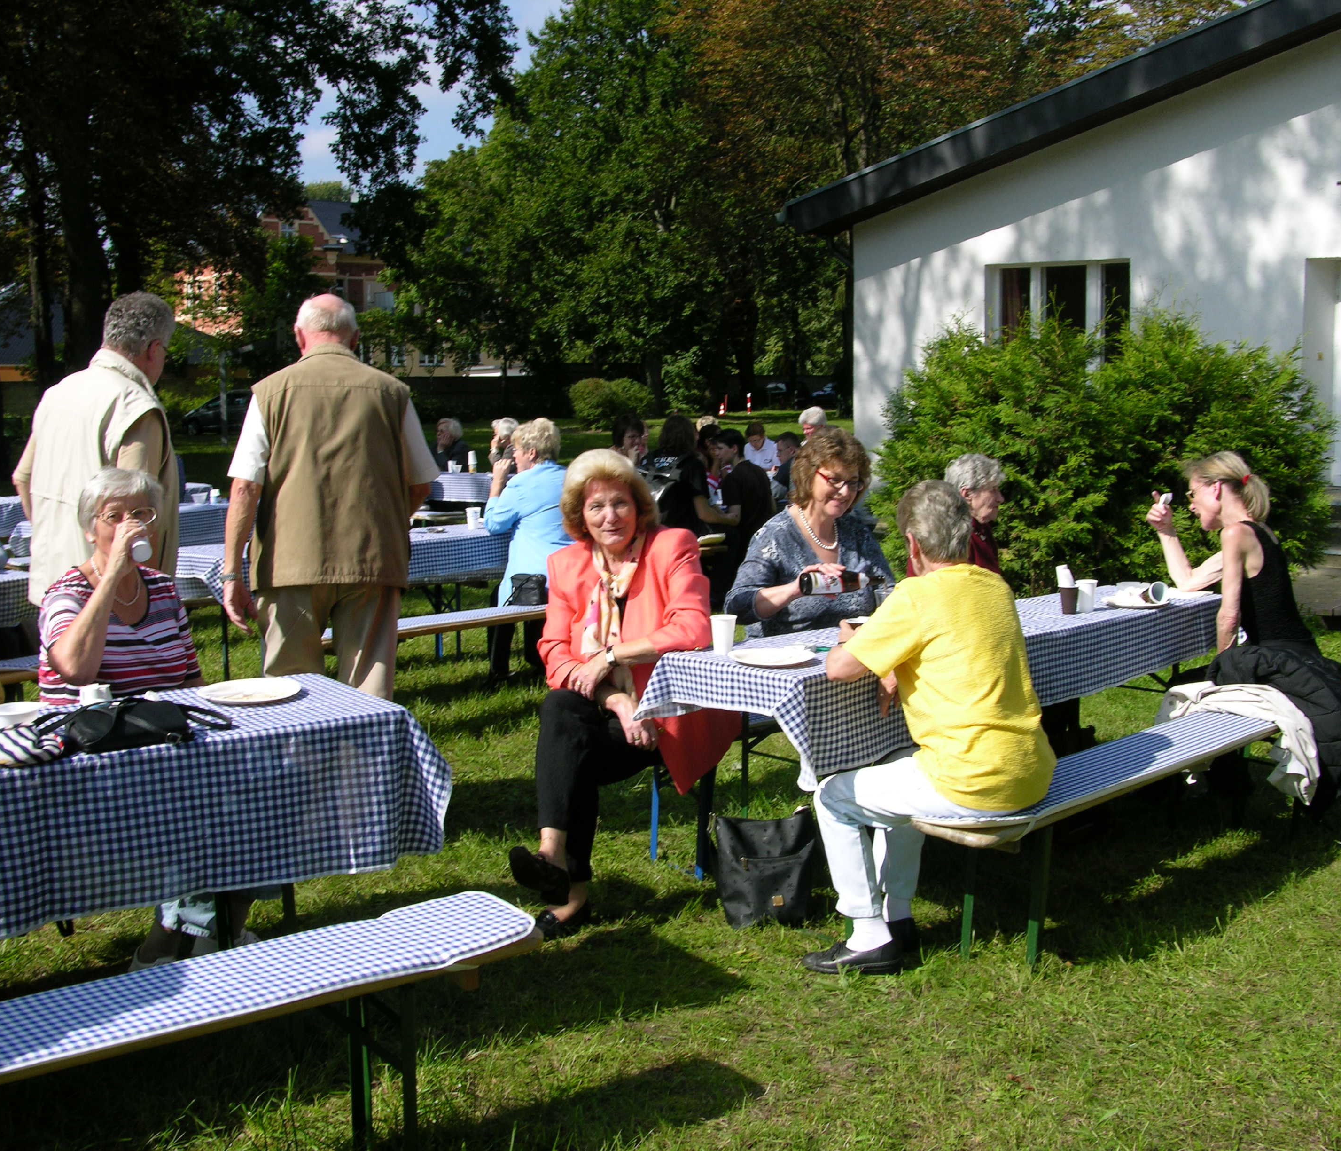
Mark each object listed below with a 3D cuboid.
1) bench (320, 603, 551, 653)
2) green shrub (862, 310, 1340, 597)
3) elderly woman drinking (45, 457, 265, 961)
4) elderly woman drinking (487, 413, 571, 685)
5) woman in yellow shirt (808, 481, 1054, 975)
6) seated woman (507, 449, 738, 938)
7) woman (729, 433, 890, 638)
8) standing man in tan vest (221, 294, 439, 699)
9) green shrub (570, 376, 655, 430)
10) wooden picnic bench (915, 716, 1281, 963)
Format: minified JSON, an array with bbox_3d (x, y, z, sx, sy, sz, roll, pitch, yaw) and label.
[{"bbox_3d":[-0.755,0.403,6.785,0.260,0.480,2.200,7,10,44],"label":"bench"},{"bbox_3d":[3.366,-1.022,12.064,3.400,2.050,2.400,6,9,38],"label":"green shrub"},{"bbox_3d":[-1.272,0.382,3.737,0.540,1.270,0.720,-4,8,-32],"label":"elderly woman drinking"},{"bbox_3d":[-0.611,-0.077,7.436,0.760,1.350,0.480,5,8,39],"label":"elderly woman drinking"},{"bbox_3d":[0.658,0.382,3.866,0.720,1.260,0.500,5,9,34],"label":"woman in yellow shirt"},{"bbox_3d":[-0.132,0.302,4.351,0.580,1.290,0.740,2,7,16],"label":"seated woman"},{"bbox_3d":[0.582,0.223,4.916,0.520,1.370,0.760,-6,8,-40],"label":"woman"},{"bbox_3d":[-1.050,0.027,4.882,0.640,1.790,0.360,-1,6,-9],"label":"standing man in tan vest"},{"bbox_3d":[-1.860,-5.595,49.691,2.750,1.750,2.300,0,7,0],"label":"green shrub"},{"bbox_3d":[1.408,0.714,4.370,0.270,0.485,2.200,7,10,43],"label":"wooden picnic bench"}]

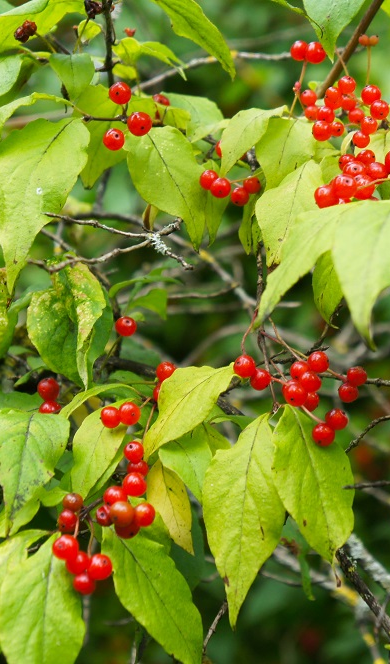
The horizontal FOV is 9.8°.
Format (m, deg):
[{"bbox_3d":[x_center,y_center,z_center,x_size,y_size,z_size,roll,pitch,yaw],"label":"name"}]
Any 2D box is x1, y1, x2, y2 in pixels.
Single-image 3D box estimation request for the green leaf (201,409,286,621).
[{"bbox_3d":[0.020,0.066,0.805,0.027,0.077,0.013,8,-15,6],"label":"green leaf"}]

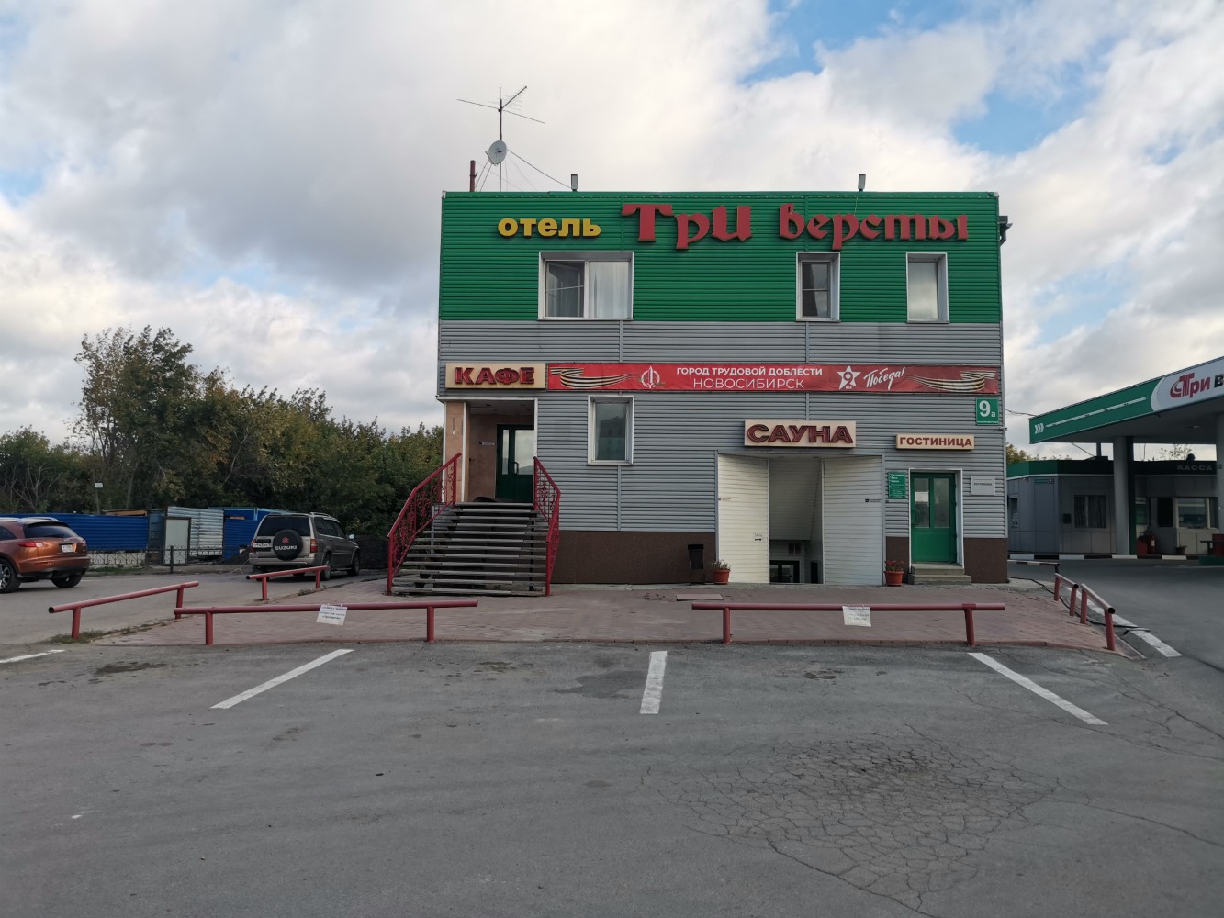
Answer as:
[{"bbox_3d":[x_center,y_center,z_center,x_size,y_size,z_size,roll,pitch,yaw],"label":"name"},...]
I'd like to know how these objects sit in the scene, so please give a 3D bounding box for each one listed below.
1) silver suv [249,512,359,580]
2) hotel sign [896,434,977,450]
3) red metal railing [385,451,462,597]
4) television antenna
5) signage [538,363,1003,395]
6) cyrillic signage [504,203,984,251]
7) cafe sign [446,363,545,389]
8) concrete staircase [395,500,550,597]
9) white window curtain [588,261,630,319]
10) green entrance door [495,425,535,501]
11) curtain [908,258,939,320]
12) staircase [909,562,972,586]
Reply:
[{"bbox_3d":[-8.396,2.436,25.646,1.770,1.740,4.400,1,-5,1],"label":"silver suv"},{"bbox_3d":[7.138,-0.364,20.372,1.733,0.340,0.140,1,-5,2],"label":"hotel sign"},{"bbox_3d":[-4.077,1.287,20.157,0.828,3.169,3.311,1,-5,2],"label":"red metal railing"},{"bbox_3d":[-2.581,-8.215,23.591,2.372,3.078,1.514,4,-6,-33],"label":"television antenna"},{"bbox_3d":[3.576,-1.807,20.659,10.054,0.662,0.050,1,-5,2],"label":"signage"},{"bbox_3d":[2.695,-5.264,20.934,10.689,1.125,0.140,1,-5,2],"label":"cyrillic signage"},{"bbox_3d":[-2.746,-1.961,21.961,2.402,0.586,0.202,1,-5,2],"label":"cafe sign"},{"bbox_3d":[-2.782,1.897,20.100,3.149,1.958,3.230,1,-5,2],"label":"concrete staircase"},{"bbox_3d":[-0.077,-3.968,21.615,0.988,1.396,0.100,1,-5,2],"label":"white window curtain"},{"bbox_3d":[-2.417,0.106,24.099,1.312,1.995,0.101,1,-5,2],"label":"green entrance door"},{"bbox_3d":[7.218,-3.934,21.368,0.746,1.494,0.100,1,-5,2],"label":"curtain"},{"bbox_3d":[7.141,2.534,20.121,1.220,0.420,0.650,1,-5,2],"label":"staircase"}]

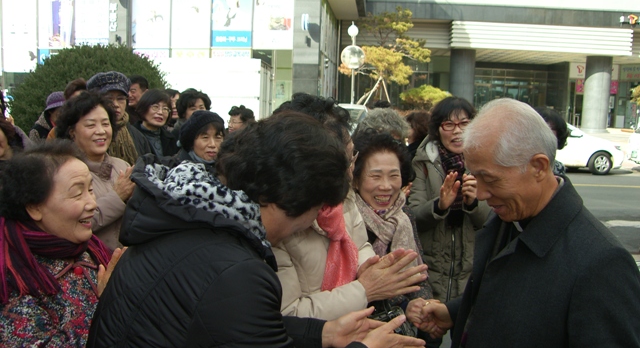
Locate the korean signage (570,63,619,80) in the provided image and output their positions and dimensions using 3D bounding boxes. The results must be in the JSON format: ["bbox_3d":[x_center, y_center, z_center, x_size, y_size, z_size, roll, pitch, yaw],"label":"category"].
[{"bbox_3d":[15.112,-5.643,28.500,2.650,0.900,0.150,2,5,0],"label":"korean signage"}]

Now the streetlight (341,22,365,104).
[{"bbox_3d":[1.052,-2.897,17.510,0.800,4.390,0.400,2,5,0],"label":"streetlight"}]

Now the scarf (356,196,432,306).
[{"bbox_3d":[0.221,0.200,1.580,0.250,0.310,0.200,2,6,-3],"label":"scarf"}]

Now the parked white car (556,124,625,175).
[{"bbox_3d":[6.111,-0.849,14.581,4.350,1.470,1.770,2,5,0],"label":"parked white car"}]

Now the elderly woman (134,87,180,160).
[{"bbox_3d":[-1.085,0.244,3.376,0.500,1.580,0.360,-2,7,-35],"label":"elderly woman"}]

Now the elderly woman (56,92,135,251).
[{"bbox_3d":[-0.906,0.463,2.095,0.420,1.570,0.520,6,7,37],"label":"elderly woman"}]

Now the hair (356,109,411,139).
[{"bbox_3d":[0.270,-0.193,2.200,0.210,0.180,0.210,1,6,-12],"label":"hair"}]

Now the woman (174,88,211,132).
[{"bbox_3d":[-0.949,0.178,3.776,0.500,1.580,0.360,-1,6,-30],"label":"woman"}]

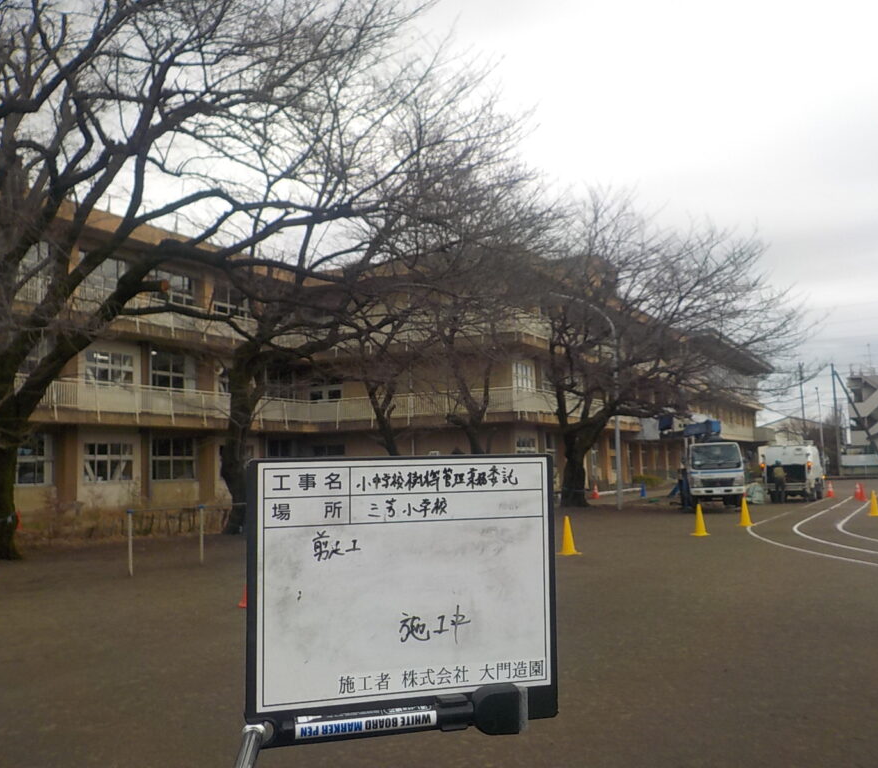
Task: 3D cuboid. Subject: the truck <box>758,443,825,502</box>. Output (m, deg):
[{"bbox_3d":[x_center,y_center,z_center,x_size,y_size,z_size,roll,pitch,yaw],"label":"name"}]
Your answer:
[{"bbox_3d":[14.625,3.617,36.562,1.880,2.300,5.500,-5,-6,28],"label":"truck"}]

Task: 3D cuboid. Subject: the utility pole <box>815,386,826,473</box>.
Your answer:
[{"bbox_3d":[30.999,3.691,72.000,0.200,7.100,0.200,-2,-6,0],"label":"utility pole"}]

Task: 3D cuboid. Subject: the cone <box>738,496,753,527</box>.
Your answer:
[{"bbox_3d":[7.908,3.294,22.959,0.430,0.700,0.430,-2,-6,0],"label":"cone"}]

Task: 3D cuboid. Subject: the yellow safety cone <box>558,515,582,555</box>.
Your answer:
[{"bbox_3d":[2.423,2.822,16.604,0.430,0.700,0.430,-2,-6,0],"label":"yellow safety cone"}]

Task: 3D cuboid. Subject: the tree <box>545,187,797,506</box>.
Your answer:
[{"bbox_3d":[9.512,-1.440,36.000,10.000,12.100,9.200,-2,-6,0],"label":"tree"}]

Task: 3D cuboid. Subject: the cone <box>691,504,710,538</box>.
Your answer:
[{"bbox_3d":[5.967,3.103,20.318,0.430,0.700,0.430,-2,-6,0],"label":"cone"}]

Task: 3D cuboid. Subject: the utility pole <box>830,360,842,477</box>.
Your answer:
[{"bbox_3d":[33.077,2.960,74.000,0.300,9.400,0.300,-2,-6,0],"label":"utility pole"}]

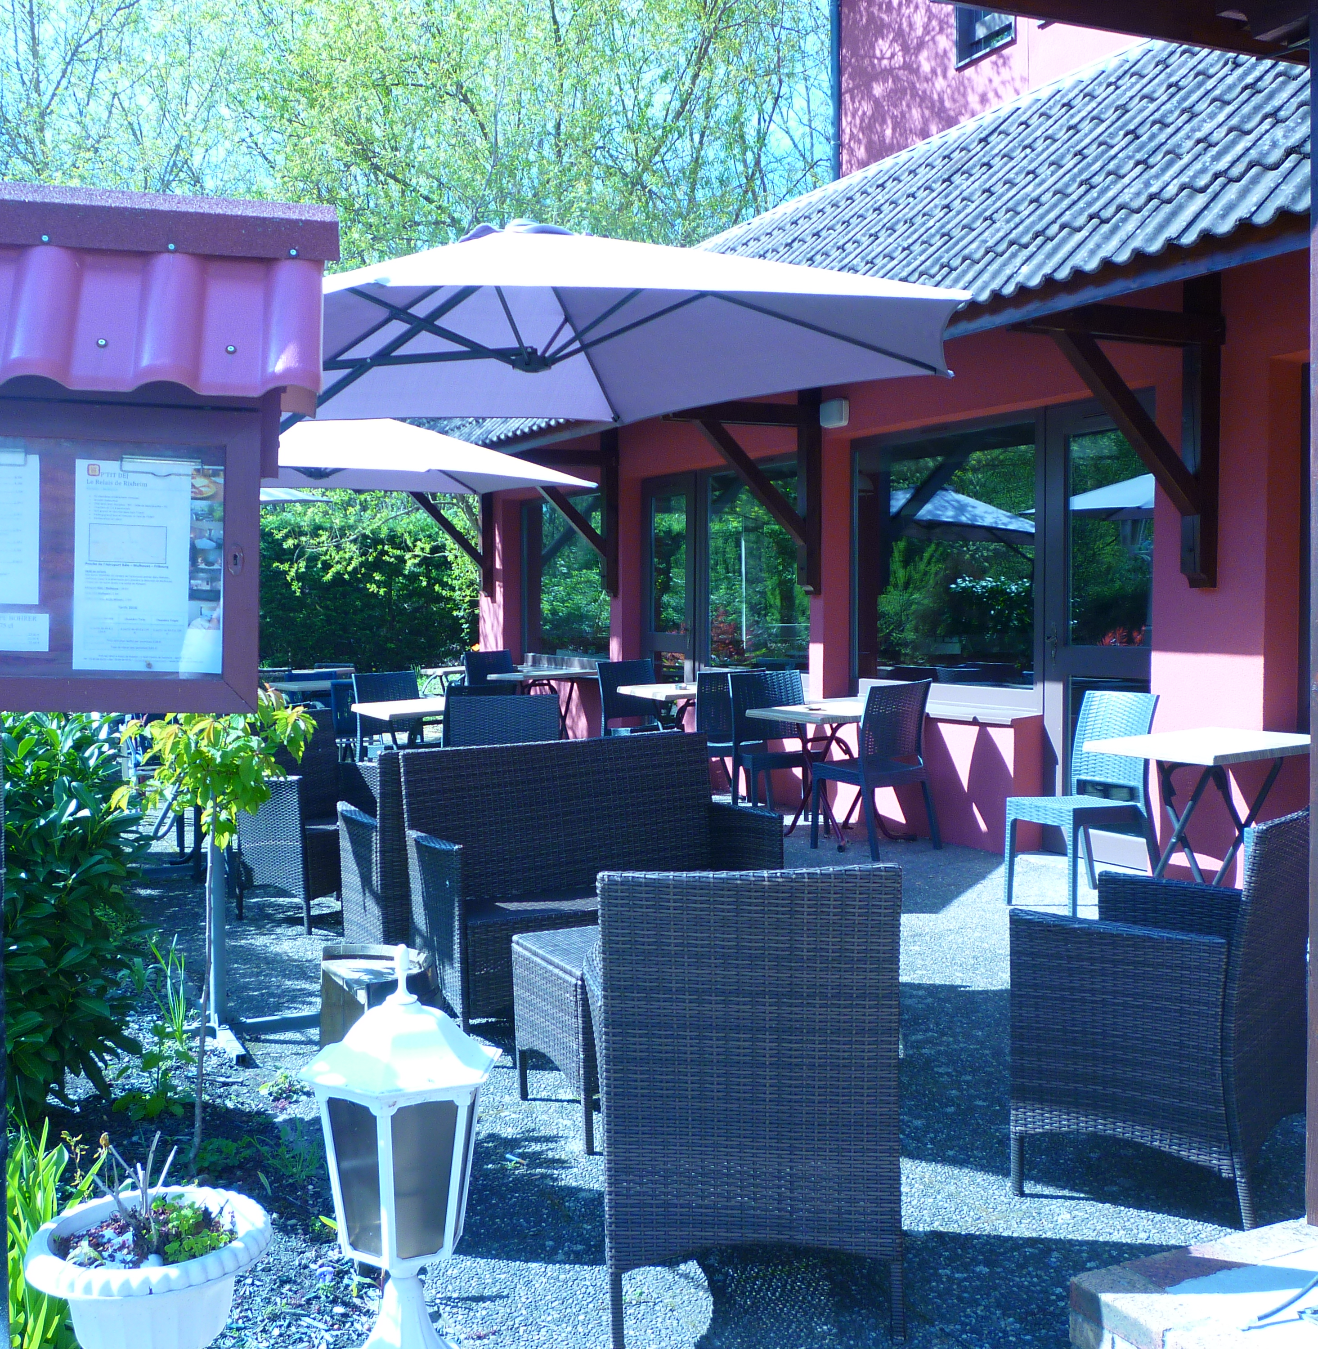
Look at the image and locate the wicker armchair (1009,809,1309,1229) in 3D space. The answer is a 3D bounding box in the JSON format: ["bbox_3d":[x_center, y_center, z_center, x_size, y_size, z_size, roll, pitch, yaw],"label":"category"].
[{"bbox_3d":[1.132,0.703,3.352,0.530,0.825,0.540,2,3,33],"label":"wicker armchair"}]

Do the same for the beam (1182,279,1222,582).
[{"bbox_3d":[2.352,-1.071,6.537,0.106,1.393,0.105,-2,3,-29],"label":"beam"}]

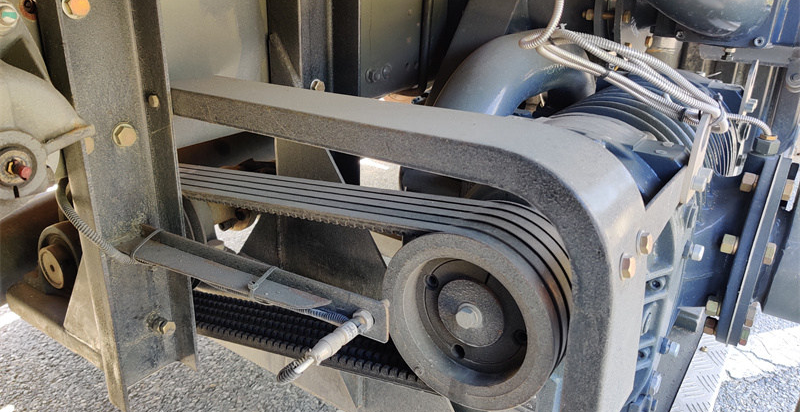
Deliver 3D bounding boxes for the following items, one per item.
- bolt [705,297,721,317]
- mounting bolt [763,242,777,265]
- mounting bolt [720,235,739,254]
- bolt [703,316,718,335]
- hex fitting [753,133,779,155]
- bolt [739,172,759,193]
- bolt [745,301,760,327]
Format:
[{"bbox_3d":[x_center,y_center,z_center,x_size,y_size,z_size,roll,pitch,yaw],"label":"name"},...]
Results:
[{"bbox_3d":[0.408,0.131,0.816,0.015,0.025,0.025,16,25,30],"label":"bolt"},{"bbox_3d":[0.449,0.058,0.758,0.011,0.027,0.026,16,25,30],"label":"mounting bolt"},{"bbox_3d":[0.412,0.048,0.780,0.015,0.025,0.025,16,25,30],"label":"mounting bolt"},{"bbox_3d":[0.442,0.169,0.887,0.015,0.025,0.025,16,25,30],"label":"bolt"},{"bbox_3d":[0.485,-0.081,0.825,0.030,0.025,0.030,16,25,30],"label":"hex fitting"},{"bbox_3d":[0.450,-0.031,0.804,0.015,0.025,0.025,16,25,30],"label":"bolt"},{"bbox_3d":[0.447,0.138,0.793,0.011,0.027,0.026,16,25,30],"label":"bolt"}]

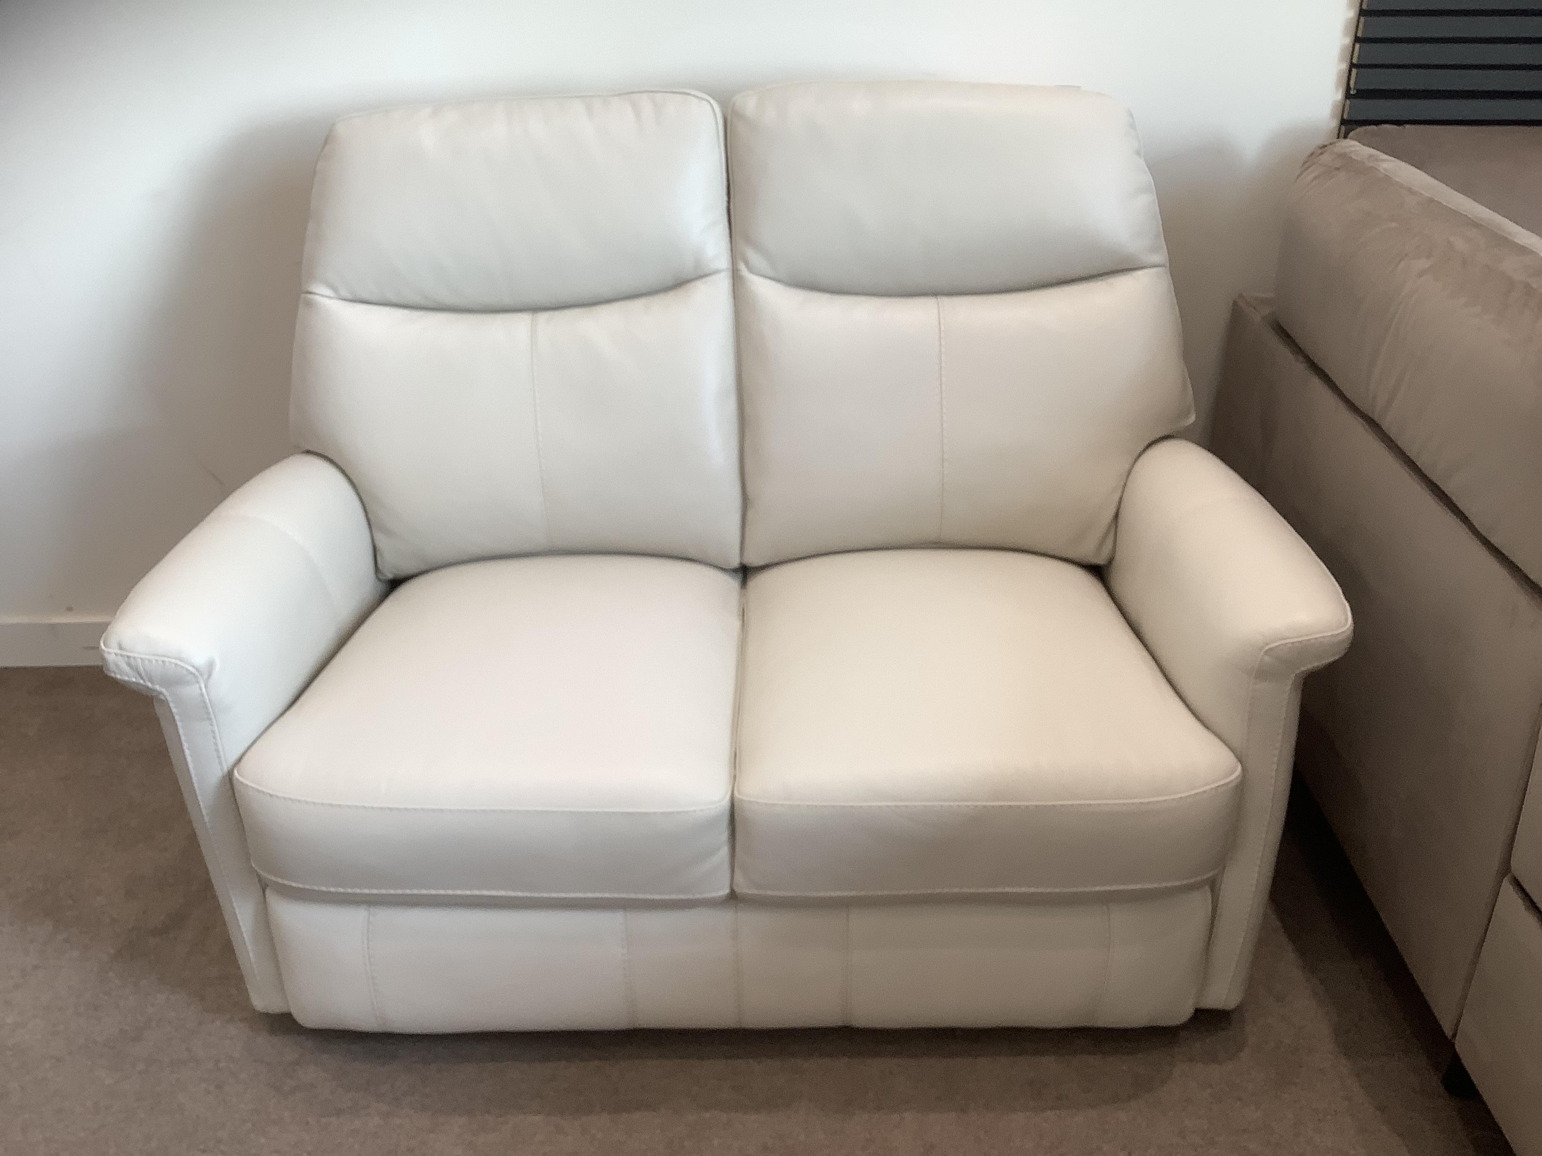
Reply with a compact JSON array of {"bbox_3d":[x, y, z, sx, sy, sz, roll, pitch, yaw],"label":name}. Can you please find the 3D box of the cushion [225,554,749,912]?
[{"bbox_3d":[-0.329,0.163,1.874,0.575,0.220,0.580,-1,29,0],"label":"cushion"}]

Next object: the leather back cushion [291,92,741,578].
[{"bbox_3d":[-0.355,-0.348,2.040,0.620,0.670,0.220,-1,10,0],"label":"leather back cushion"}]

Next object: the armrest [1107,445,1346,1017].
[{"bbox_3d":[0.573,0.129,1.950,0.185,0.600,0.690,-1,29,0],"label":"armrest"}]

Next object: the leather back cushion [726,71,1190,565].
[{"bbox_3d":[0.269,-0.353,2.040,0.620,0.670,0.220,-1,10,0],"label":"leather back cushion"}]

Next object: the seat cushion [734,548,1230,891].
[{"bbox_3d":[0.244,0.158,1.874,0.575,0.220,0.580,-1,29,0],"label":"seat cushion"}]

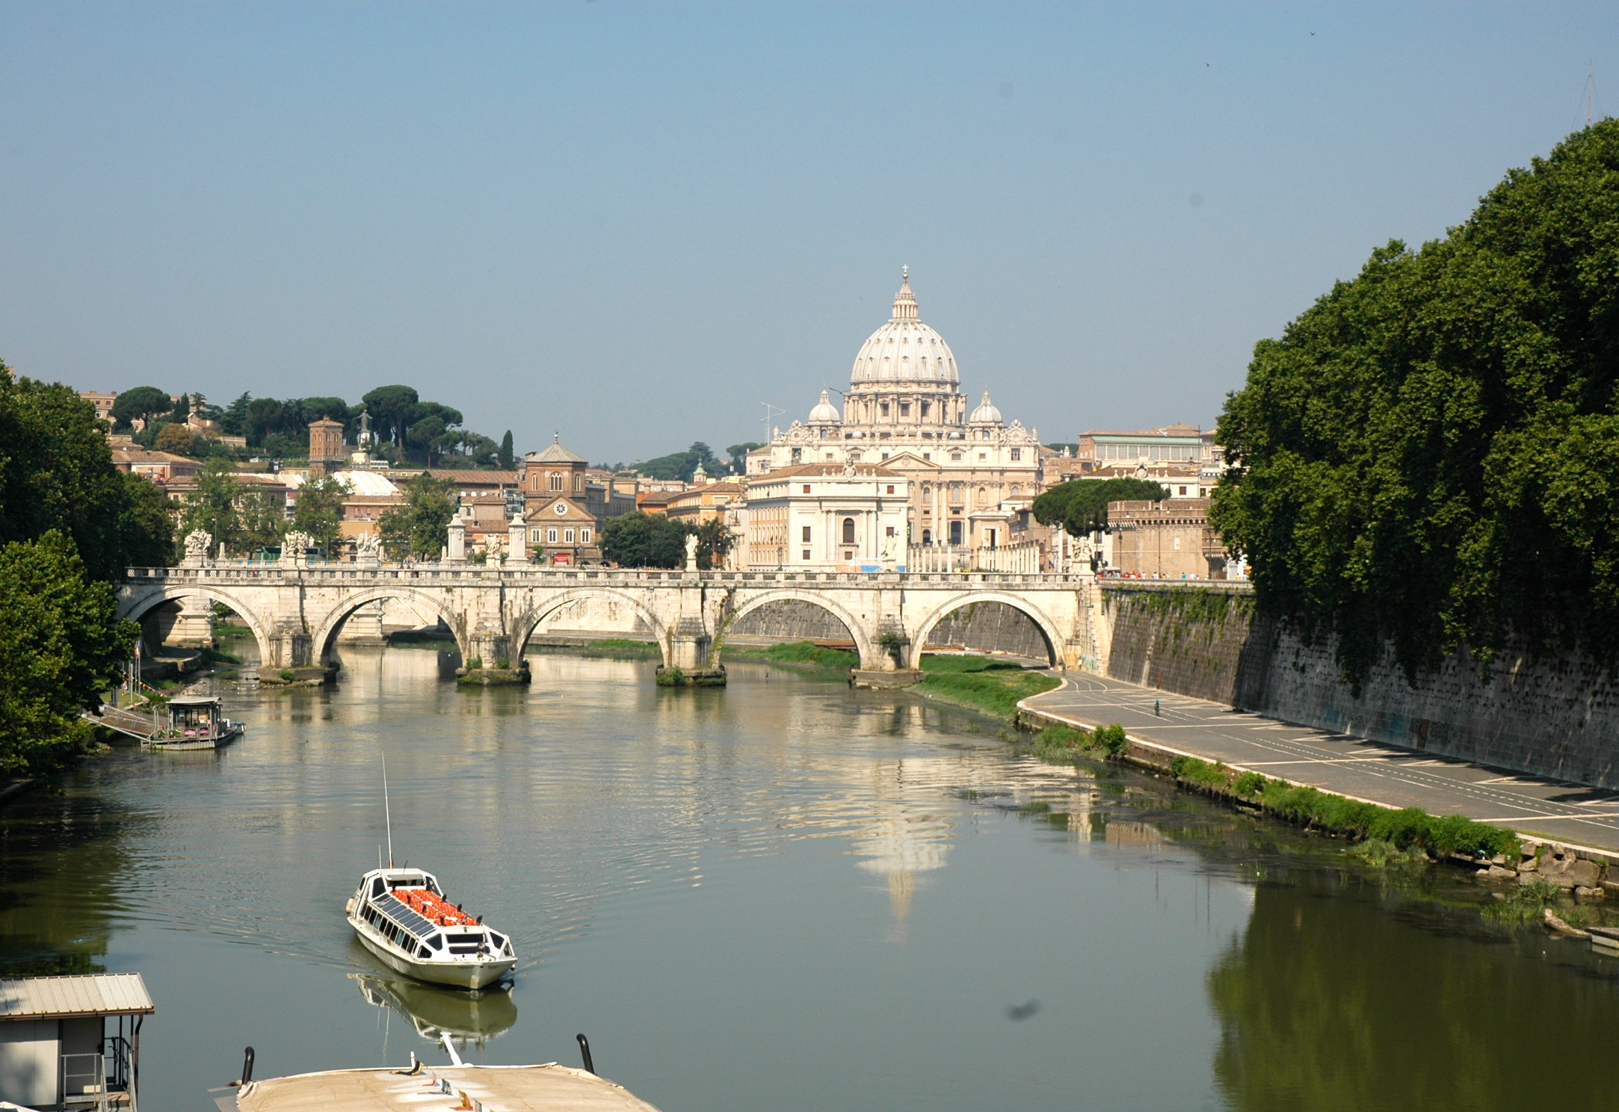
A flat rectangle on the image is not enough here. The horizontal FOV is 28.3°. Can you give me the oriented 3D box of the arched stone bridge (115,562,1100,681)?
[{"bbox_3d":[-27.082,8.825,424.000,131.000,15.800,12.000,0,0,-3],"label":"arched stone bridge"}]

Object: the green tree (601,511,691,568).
[{"bbox_3d":[-31.758,-2.933,625.000,17.350,11.220,15.000,0,0,-3],"label":"green tree"}]

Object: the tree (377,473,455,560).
[{"bbox_3d":[-83.045,-7.656,676.000,16.280,19.450,15.000,0,0,-7],"label":"tree"}]

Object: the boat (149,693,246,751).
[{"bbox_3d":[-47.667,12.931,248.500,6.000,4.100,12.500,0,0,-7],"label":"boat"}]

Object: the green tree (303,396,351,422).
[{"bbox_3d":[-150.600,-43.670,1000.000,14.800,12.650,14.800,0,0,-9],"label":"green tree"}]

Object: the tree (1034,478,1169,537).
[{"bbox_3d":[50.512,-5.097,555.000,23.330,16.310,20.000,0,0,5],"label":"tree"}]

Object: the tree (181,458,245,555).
[{"bbox_3d":[-130.275,-9.999,700.000,13.720,22.570,13.720,0,0,-11],"label":"tree"}]

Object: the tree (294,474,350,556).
[{"bbox_3d":[-106.543,-8.048,698.000,11.680,19.800,11.500,0,0,-9],"label":"tree"}]

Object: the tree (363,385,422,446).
[{"bbox_3d":[-131.495,-43.900,1010.000,18.960,19.790,17.500,0,0,-7],"label":"tree"}]

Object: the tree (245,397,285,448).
[{"bbox_3d":[-171.686,-42.045,1010.000,12.120,16.080,12.120,0,0,-10],"label":"tree"}]

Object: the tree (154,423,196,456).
[{"bbox_3d":[-190.025,-35.067,960.000,12.540,9.800,12.000,0,0,-11],"label":"tree"}]

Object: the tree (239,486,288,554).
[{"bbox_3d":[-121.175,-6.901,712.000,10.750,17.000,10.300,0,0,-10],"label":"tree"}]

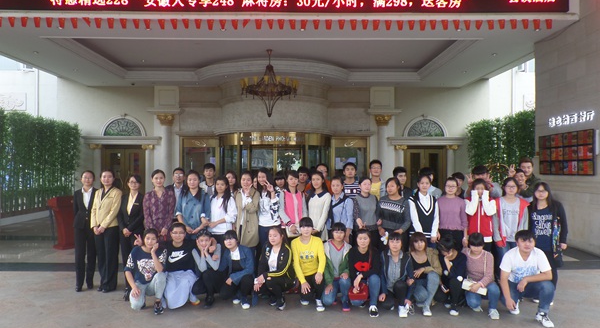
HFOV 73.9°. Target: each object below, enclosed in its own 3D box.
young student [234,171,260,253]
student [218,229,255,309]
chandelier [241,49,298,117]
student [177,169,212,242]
[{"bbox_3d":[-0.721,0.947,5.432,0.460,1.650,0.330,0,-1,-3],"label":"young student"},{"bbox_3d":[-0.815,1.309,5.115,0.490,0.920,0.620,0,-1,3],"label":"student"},{"bbox_3d":[-0.889,-2.356,11.700,1.700,2.000,1.700,0,-1,0],"label":"chandelier"},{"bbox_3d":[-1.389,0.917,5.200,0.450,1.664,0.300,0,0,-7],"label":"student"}]

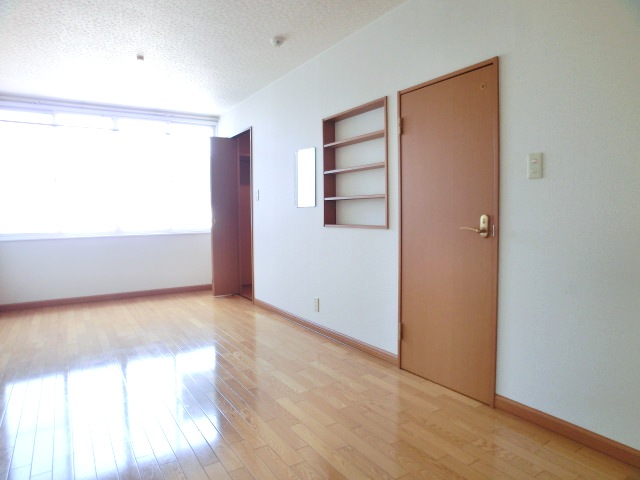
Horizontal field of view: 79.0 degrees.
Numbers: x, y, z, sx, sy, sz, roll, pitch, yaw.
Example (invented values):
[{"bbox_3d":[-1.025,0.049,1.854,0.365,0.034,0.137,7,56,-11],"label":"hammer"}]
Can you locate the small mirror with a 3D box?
[{"bbox_3d":[-0.140,-0.554,3.525,0.018,0.521,0.350,-3,4,-35],"label":"small mirror"}]

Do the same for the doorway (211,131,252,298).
[{"bbox_3d":[-1.044,-0.257,4.739,0.320,2.052,0.800,-3,4,-35],"label":"doorway"}]

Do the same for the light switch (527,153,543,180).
[{"bbox_3d":[1.033,-0.354,1.859,0.013,0.122,0.072,-3,4,-35],"label":"light switch"}]

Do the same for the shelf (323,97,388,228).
[{"bbox_3d":[0.294,-0.546,3.011,0.123,0.905,0.766,-3,4,-35],"label":"shelf"}]

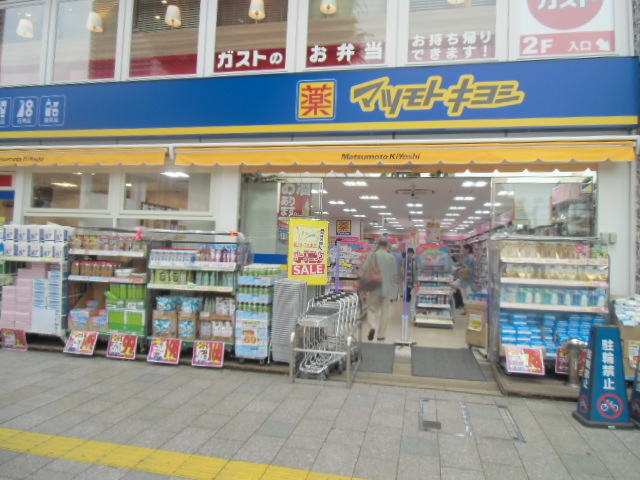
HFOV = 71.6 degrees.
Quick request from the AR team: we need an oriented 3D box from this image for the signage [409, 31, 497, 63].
[{"bbox_3d":[1.758,-2.579,5.952,1.124,0.439,0.020,2,-1,13],"label":"signage"}]

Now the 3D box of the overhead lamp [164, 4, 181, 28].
[{"bbox_3d":[-2.687,-4.087,8.125,0.280,0.280,0.280,2,-1,13],"label":"overhead lamp"}]

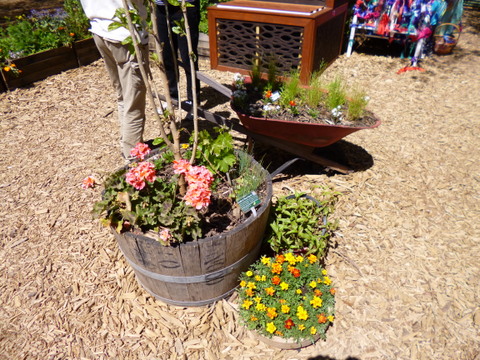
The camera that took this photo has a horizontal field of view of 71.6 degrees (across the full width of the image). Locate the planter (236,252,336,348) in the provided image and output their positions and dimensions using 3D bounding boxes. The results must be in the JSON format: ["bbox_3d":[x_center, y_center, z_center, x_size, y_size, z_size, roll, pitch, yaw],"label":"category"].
[{"bbox_3d":[0.177,0.454,1.293,0.375,0.235,0.375,0,33,0],"label":"planter"}]

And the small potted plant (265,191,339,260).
[{"bbox_3d":[0.255,0.225,1.599,0.350,0.280,0.330,0,33,0],"label":"small potted plant"}]

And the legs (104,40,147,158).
[{"bbox_3d":[-0.749,-0.545,2.243,0.270,0.850,0.270,-21,39,-29],"label":"legs"}]

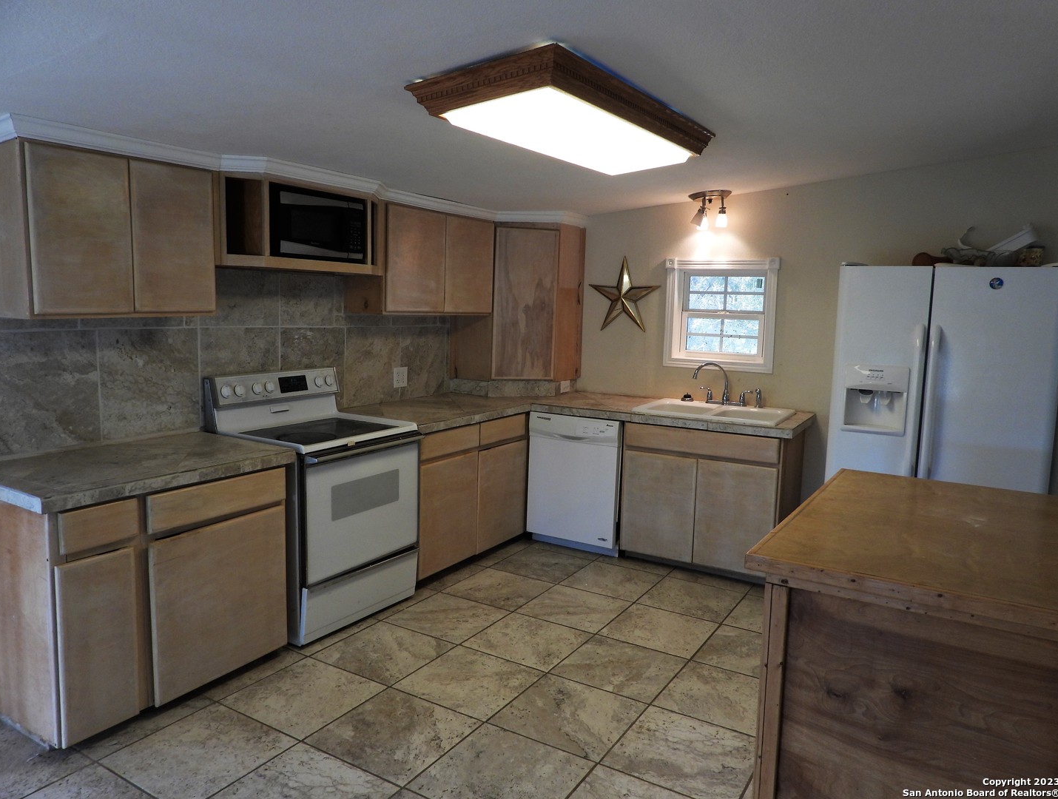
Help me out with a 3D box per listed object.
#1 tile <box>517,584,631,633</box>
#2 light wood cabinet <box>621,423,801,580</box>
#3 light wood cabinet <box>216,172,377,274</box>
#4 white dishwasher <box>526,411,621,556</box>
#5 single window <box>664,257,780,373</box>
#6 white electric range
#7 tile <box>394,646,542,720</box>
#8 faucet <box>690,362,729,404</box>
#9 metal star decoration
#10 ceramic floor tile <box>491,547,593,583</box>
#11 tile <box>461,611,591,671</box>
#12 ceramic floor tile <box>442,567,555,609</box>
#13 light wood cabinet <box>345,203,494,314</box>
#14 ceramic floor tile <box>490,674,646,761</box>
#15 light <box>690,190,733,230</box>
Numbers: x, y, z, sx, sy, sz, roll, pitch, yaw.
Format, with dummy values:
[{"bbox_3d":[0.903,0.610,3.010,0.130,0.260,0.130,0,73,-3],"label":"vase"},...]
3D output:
[{"bbox_3d":[0.238,1.073,3.792,0.453,0.010,0.450,6,8,31],"label":"tile"},{"bbox_3d":[1.115,0.553,4.543,0.950,0.817,0.600,6,8,31],"label":"light wood cabinet"},{"bbox_3d":[-1.134,-0.817,3.558,0.400,0.410,0.990,5,8,31],"label":"light wood cabinet"},{"bbox_3d":[0.428,0.505,4.878,0.610,0.861,0.610,6,8,31],"label":"white dishwasher"},{"bbox_3d":[1.263,-0.564,4.911,0.757,0.735,0.100,6,8,31],"label":"single window"},{"bbox_3d":[-1.033,0.463,3.682,0.670,1.165,0.765,5,8,31],"label":"white electric range"},{"bbox_3d":[-0.237,1.151,3.023,0.454,0.010,0.454,5,8,31],"label":"tile"},{"bbox_3d":[1.139,-0.097,4.638,0.225,0.265,0.052,0,7,-13],"label":"faucet"},{"bbox_3d":[0.667,-0.742,5.196,0.550,0.530,0.070,6,8,31],"label":"metal star decoration"},{"bbox_3d":[0.080,0.992,4.420,0.453,0.010,0.450,6,8,31],"label":"ceramic floor tile"},{"bbox_3d":[0.001,1.112,3.411,0.454,0.010,0.454,5,8,31],"label":"tile"},{"bbox_3d":[-0.154,1.036,4.035,0.454,0.010,0.454,5,8,31],"label":"ceramic floor tile"},{"bbox_3d":[-0.650,-0.847,4.630,0.310,0.617,1.080,6,8,31],"label":"light wood cabinet"},{"bbox_3d":[0.156,1.193,2.796,0.453,0.010,0.450,6,8,31],"label":"ceramic floor tile"},{"bbox_3d":[1.125,-1.180,4.646,0.250,0.220,0.240,6,8,31],"label":"light"}]

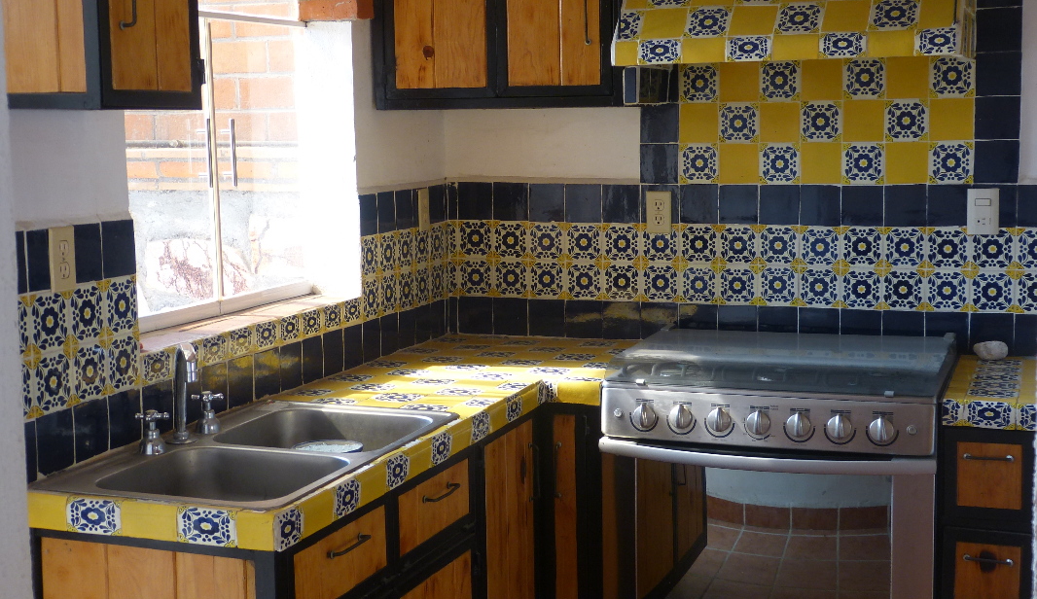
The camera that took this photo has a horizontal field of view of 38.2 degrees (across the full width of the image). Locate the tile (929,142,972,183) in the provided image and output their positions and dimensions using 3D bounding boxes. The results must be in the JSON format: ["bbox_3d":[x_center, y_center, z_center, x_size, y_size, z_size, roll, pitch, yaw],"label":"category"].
[{"bbox_3d":[1.098,-0.346,3.797,0.106,0.106,0.010,2,7,20],"label":"tile"}]

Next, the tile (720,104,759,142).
[{"bbox_3d":[0.590,-0.471,3.990,0.106,0.106,0.010,2,6,21],"label":"tile"}]

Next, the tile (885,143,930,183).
[{"bbox_3d":[0.994,-0.349,3.835,0.106,0.106,0.010,2,7,20],"label":"tile"}]

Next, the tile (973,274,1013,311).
[{"bbox_3d":[1.183,-0.020,3.736,0.105,0.105,0.008,2,7,21],"label":"tile"}]

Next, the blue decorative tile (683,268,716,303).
[{"bbox_3d":[0.492,-0.040,4.075,0.106,0.106,0.010,2,6,21],"label":"blue decorative tile"}]

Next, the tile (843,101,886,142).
[{"bbox_3d":[0.891,-0.459,3.860,0.106,0.106,0.010,2,7,20],"label":"tile"}]

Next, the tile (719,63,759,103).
[{"bbox_3d":[0.577,-0.569,3.901,0.105,0.105,0.008,2,7,21],"label":"tile"}]

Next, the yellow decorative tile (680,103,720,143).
[{"bbox_3d":[0.488,-0.474,4.029,0.106,0.106,0.010,2,6,21],"label":"yellow decorative tile"}]

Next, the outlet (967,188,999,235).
[{"bbox_3d":[1.153,-0.217,3.714,0.075,0.117,0.010,2,7,21],"label":"outlet"}]

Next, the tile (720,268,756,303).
[{"bbox_3d":[0.590,-0.037,4.024,0.104,0.104,0.010,2,7,20],"label":"tile"}]

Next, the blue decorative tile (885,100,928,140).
[{"bbox_3d":[0.978,-0.450,3.763,0.105,0.105,0.008,2,7,21],"label":"blue decorative tile"}]

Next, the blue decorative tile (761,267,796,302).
[{"bbox_3d":[0.692,-0.038,3.986,0.104,0.104,0.010,2,7,20],"label":"blue decorative tile"}]

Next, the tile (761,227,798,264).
[{"bbox_3d":[0.694,-0.144,3.986,0.106,0.106,0.010,2,6,21],"label":"tile"}]

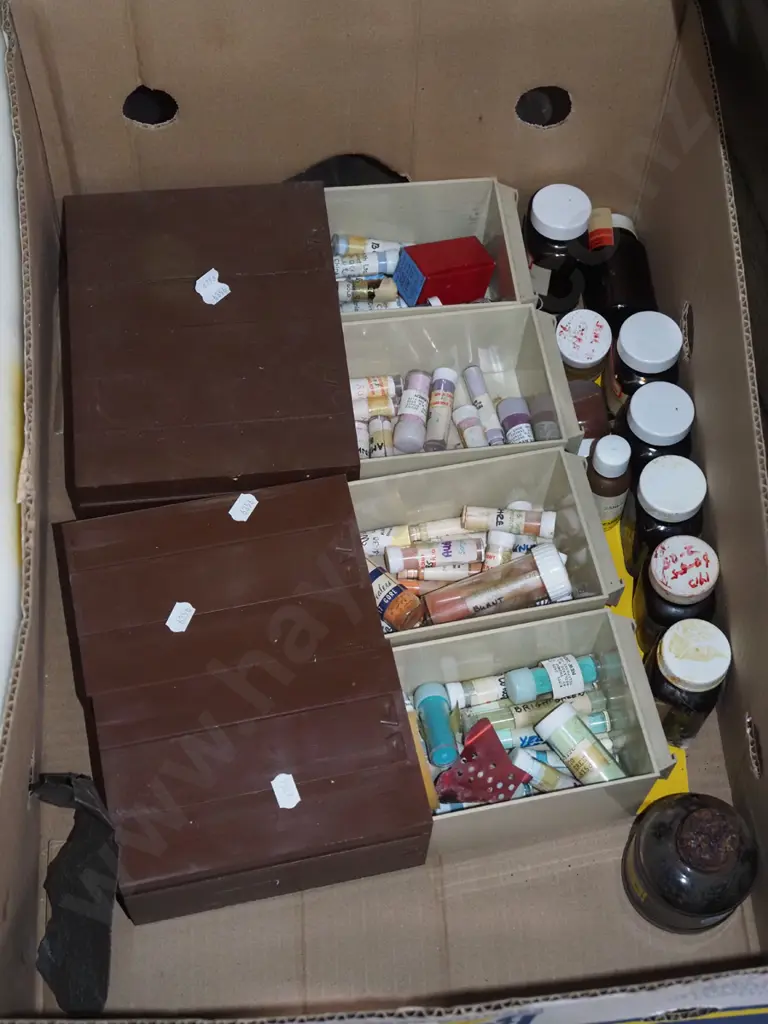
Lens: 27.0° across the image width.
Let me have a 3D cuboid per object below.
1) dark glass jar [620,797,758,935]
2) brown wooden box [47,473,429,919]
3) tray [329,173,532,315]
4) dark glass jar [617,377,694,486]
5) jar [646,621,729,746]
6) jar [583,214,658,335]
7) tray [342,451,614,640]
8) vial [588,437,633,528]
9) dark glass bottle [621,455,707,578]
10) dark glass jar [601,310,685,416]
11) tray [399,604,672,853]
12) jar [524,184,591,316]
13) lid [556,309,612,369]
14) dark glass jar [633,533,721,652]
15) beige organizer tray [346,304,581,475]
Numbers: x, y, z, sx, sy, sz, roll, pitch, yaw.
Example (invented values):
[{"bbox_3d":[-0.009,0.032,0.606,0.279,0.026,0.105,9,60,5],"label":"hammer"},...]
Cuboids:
[{"bbox_3d":[0.167,0.184,0.857,0.070,0.058,0.070,1,62,-2],"label":"dark glass jar"},{"bbox_3d":[-0.086,0.105,0.931,0.175,0.071,0.224,-10,61,-7],"label":"brown wooden box"},{"bbox_3d":[0.009,-0.150,1.027,0.163,0.067,0.100,-4,62,-4],"label":"tray"},{"bbox_3d":[0.160,-0.040,0.947,0.042,0.079,0.042,0,62,1],"label":"dark glass jar"},{"bbox_3d":[0.165,0.096,0.889,0.041,0.086,0.041,1,62,-2],"label":"jar"},{"bbox_3d":[0.158,-0.164,1.102,0.049,0.049,0.089,-3,61,-3],"label":"jar"},{"bbox_3d":[0.048,0.035,0.974,0.169,0.071,0.104,-9,61,-7],"label":"tray"},{"bbox_3d":[0.136,-0.017,0.954,0.026,0.078,0.026,-1,62,2],"label":"vial"},{"bbox_3d":[0.162,0.003,0.924,0.042,0.079,0.042,0,62,1],"label":"dark glass bottle"},{"bbox_3d":[0.161,-0.083,0.985,0.041,0.088,0.041,-1,62,2],"label":"dark glass jar"},{"bbox_3d":[0.067,0.124,0.881,0.163,0.067,0.099,-10,62,-7],"label":"tray"},{"bbox_3d":[0.117,-0.178,1.086,0.048,0.088,0.048,1,61,-1],"label":"jar"},{"bbox_3d":[0.119,-0.102,0.948,0.033,0.009,0.033,-2,74,6],"label":"lid"},{"bbox_3d":[0.167,0.051,0.912,0.041,0.088,0.041,-1,62,2],"label":"dark glass jar"},{"bbox_3d":[0.032,-0.064,1.029,0.169,0.071,0.104,-6,61,-5],"label":"beige organizer tray"}]

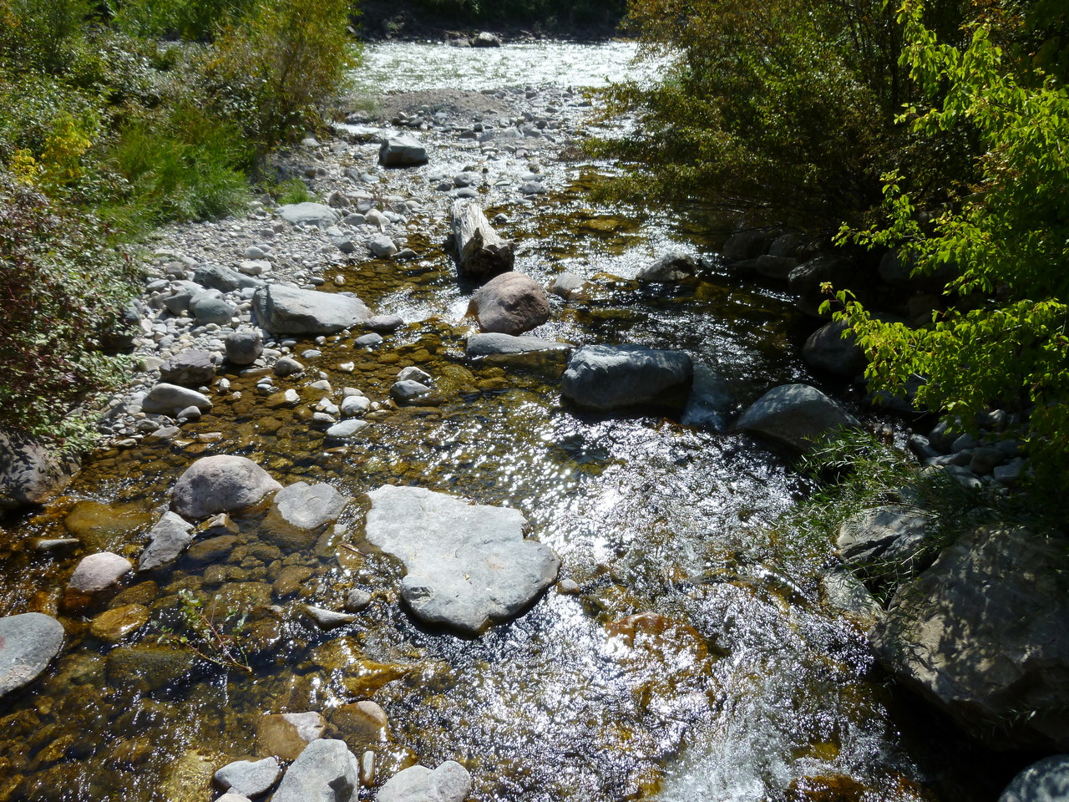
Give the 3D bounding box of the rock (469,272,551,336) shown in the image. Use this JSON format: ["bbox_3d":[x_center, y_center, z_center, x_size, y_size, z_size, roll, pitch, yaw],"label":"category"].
[{"bbox_3d":[-0.262,-0.996,7.979,0.840,0.630,0.780,0,29,0],"label":"rock"}]

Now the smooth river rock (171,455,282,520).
[{"bbox_3d":[-2.110,0.590,5.313,0.717,0.339,0.538,0,29,0],"label":"smooth river rock"}]

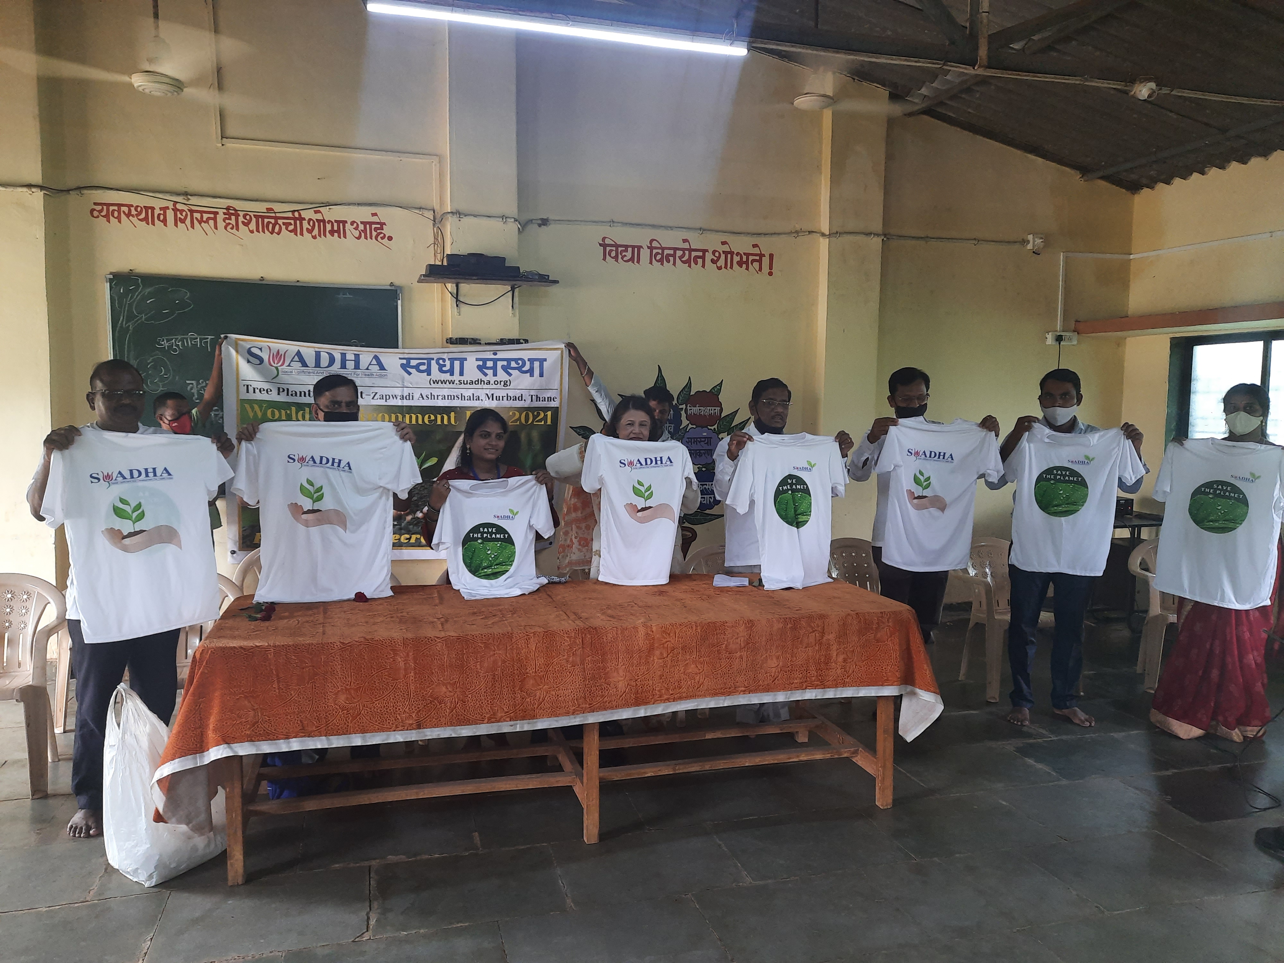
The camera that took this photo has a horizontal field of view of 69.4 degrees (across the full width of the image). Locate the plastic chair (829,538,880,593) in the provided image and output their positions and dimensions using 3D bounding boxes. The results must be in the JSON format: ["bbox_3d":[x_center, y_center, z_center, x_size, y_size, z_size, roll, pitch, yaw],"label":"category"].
[{"bbox_3d":[1.236,0.720,5.053,0.580,0.785,0.540,-1,5,-16],"label":"plastic chair"}]

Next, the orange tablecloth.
[{"bbox_3d":[-0.280,0.706,3.492,2.650,0.540,0.900,-1,5,-16],"label":"orange tablecloth"}]

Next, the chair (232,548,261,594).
[{"bbox_3d":[-1.725,0.706,4.488,0.550,0.775,0.540,0,6,-8],"label":"chair"}]

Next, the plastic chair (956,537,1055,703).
[{"bbox_3d":[2.036,0.727,5.093,0.580,0.785,0.540,-1,5,-16],"label":"plastic chair"}]

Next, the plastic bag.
[{"bbox_3d":[-1.560,0.933,3.071,0.290,0.600,0.340,4,7,33],"label":"plastic bag"}]

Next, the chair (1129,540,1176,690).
[{"bbox_3d":[2.933,0.708,4.977,0.550,0.775,0.540,2,6,11],"label":"chair"}]

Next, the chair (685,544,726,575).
[{"bbox_3d":[0.515,0.734,4.775,0.580,0.785,0.540,-1,5,-16],"label":"chair"}]

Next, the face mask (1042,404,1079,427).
[{"bbox_3d":[1.934,-0.308,4.288,0.145,0.110,0.090,4,7,33],"label":"face mask"}]

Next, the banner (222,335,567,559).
[{"bbox_3d":[-1.338,-0.179,5.151,1.790,1.220,0.050,0,5,-14],"label":"banner"}]

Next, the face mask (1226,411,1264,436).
[{"bbox_3d":[2.725,-0.263,4.191,0.090,0.115,0.140,-4,7,-42],"label":"face mask"}]

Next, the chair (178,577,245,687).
[{"bbox_3d":[-1.885,0.778,3.726,0.550,0.775,0.540,-1,6,-16],"label":"chair"}]

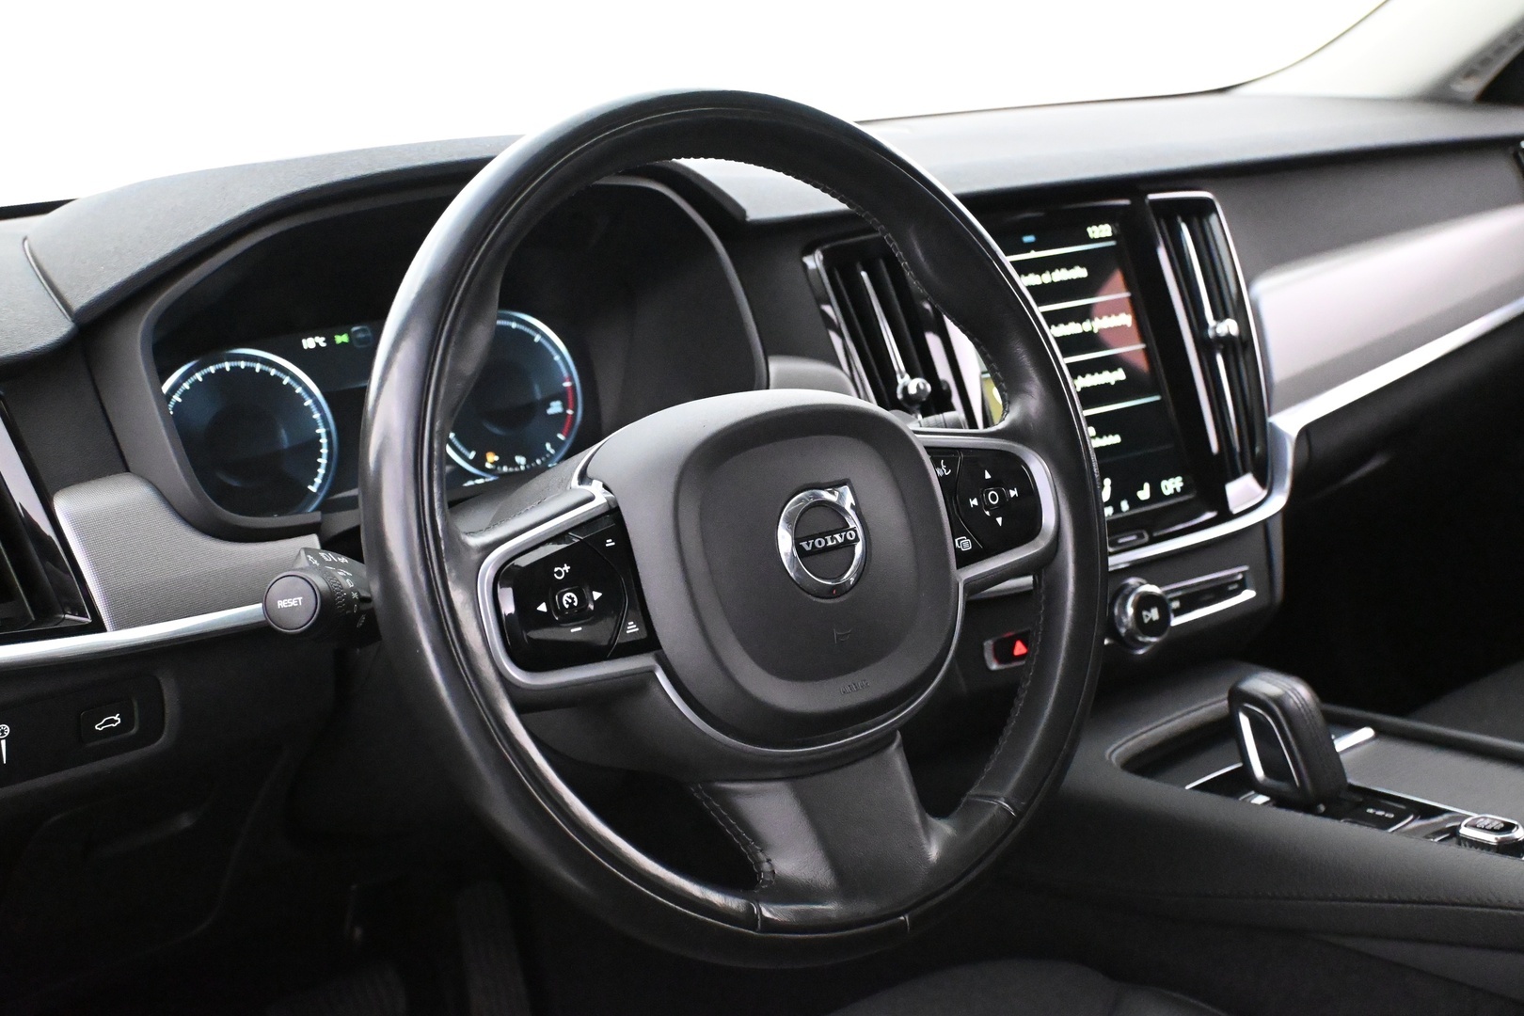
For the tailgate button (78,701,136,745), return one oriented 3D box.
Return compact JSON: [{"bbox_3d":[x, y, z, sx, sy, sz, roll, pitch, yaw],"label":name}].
[{"bbox_3d":[-0.269,0.086,0.711,0.022,0.018,0.010,-13,21,-36],"label":"tailgate button"}]

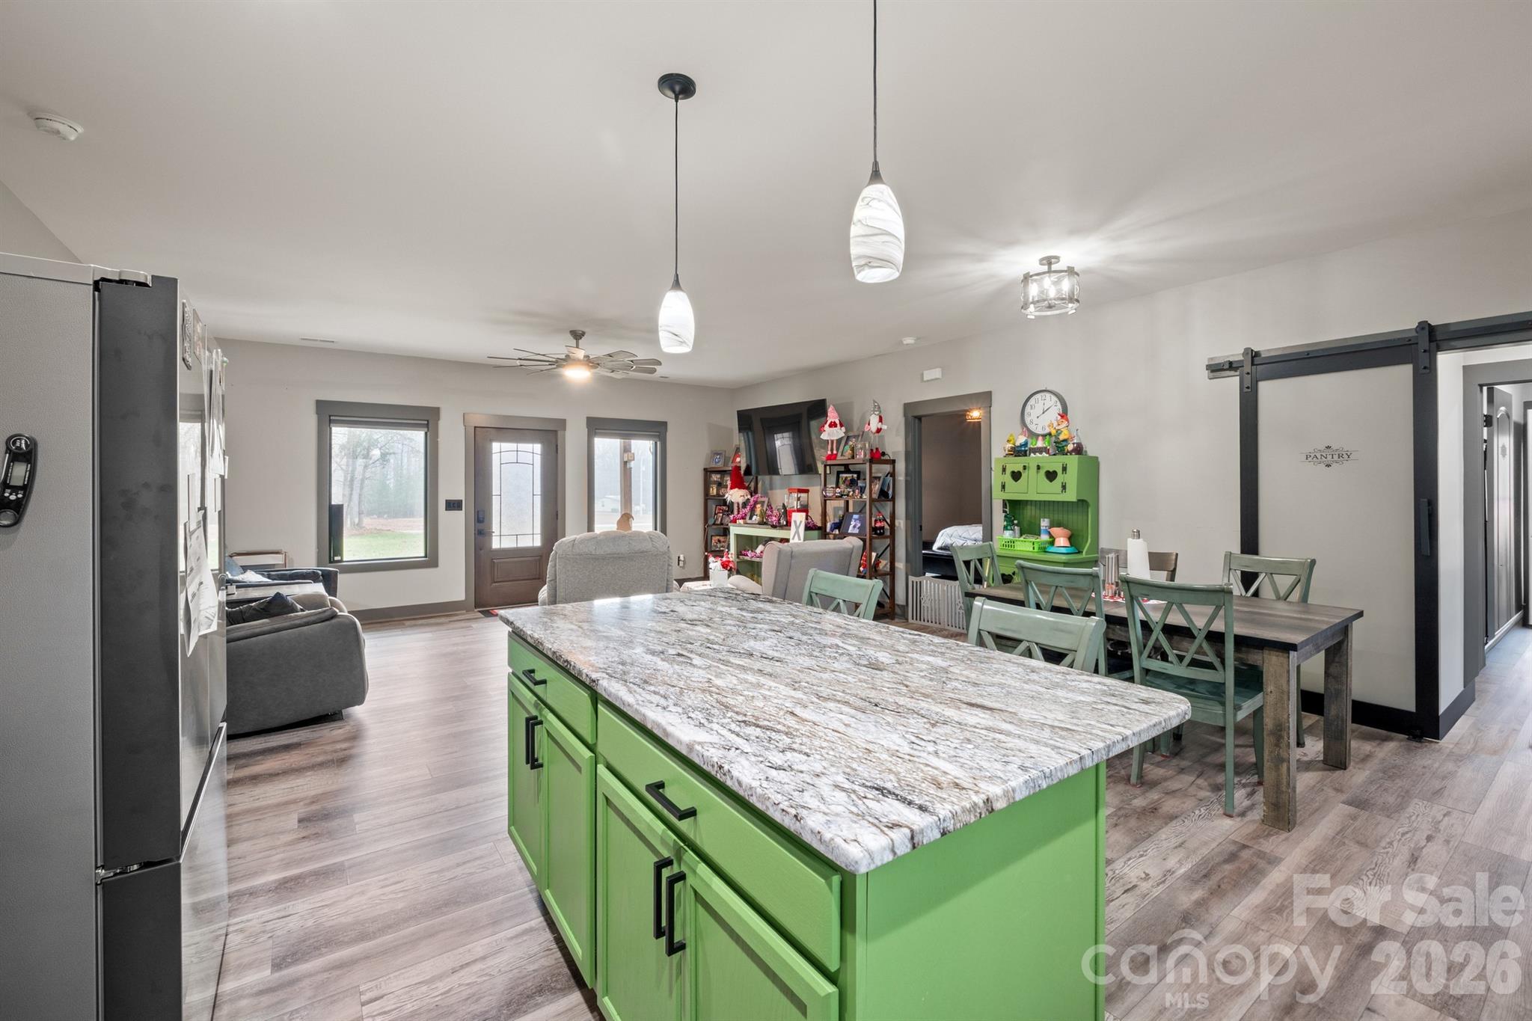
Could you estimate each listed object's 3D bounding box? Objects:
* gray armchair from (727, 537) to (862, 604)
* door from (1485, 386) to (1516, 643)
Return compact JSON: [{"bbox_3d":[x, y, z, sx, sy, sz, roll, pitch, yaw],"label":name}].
[{"bbox_3d":[0.100,0.686,4.600,0.740,1.000,0.860,-1,2,-37],"label":"gray armchair"},{"bbox_3d":[6.210,0.087,5.400,0.820,2.080,0.060,-1,2,-33],"label":"door"}]

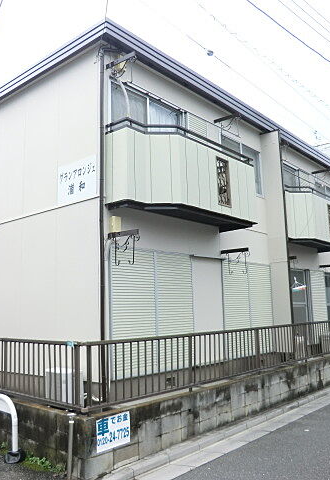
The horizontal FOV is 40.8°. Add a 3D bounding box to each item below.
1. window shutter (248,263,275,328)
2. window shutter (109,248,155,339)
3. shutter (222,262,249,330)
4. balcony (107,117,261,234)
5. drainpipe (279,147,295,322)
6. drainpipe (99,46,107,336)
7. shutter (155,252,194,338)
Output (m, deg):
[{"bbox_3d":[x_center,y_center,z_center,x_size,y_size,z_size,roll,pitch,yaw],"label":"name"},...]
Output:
[{"bbox_3d":[2.116,1.490,9.584,0.050,1.905,0.950,-9,-11,40],"label":"window shutter"},{"bbox_3d":[-0.445,1.091,6.652,0.050,1.862,0.960,-9,-11,40],"label":"window shutter"},{"bbox_3d":[1.404,1.348,8.491,0.060,1.818,0.925,-9,-12,41],"label":"shutter"},{"bbox_3d":[0.378,-0.948,7.132,0.809,1.246,2.841,-9,-12,41],"label":"balcony"},{"bbox_3d":[2.607,0.205,9.456,0.065,4.906,0.065,-9,-12,41],"label":"drainpipe"},{"bbox_3d":[-0.863,-0.340,6.142,0.065,5.115,0.065,-9,-12,41],"label":"drainpipe"},{"bbox_3d":[0.190,1.155,7.126,0.060,1.832,0.916,-9,-12,41],"label":"shutter"}]

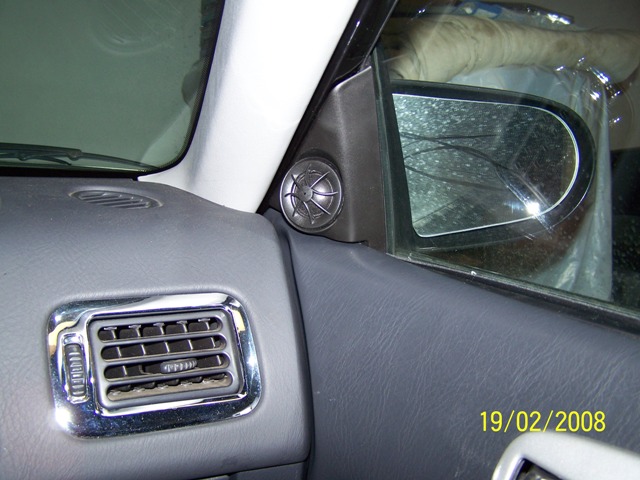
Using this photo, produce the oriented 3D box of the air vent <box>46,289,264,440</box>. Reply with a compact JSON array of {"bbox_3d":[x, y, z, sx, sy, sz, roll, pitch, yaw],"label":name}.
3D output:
[{"bbox_3d":[-0.116,0.089,0.502,0.144,0.098,0.025,-1,-26,-27],"label":"air vent"}]

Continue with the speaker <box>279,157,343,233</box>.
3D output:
[{"bbox_3d":[-0.005,-0.037,0.571,0.059,0.059,0.024,6,3,31],"label":"speaker"}]

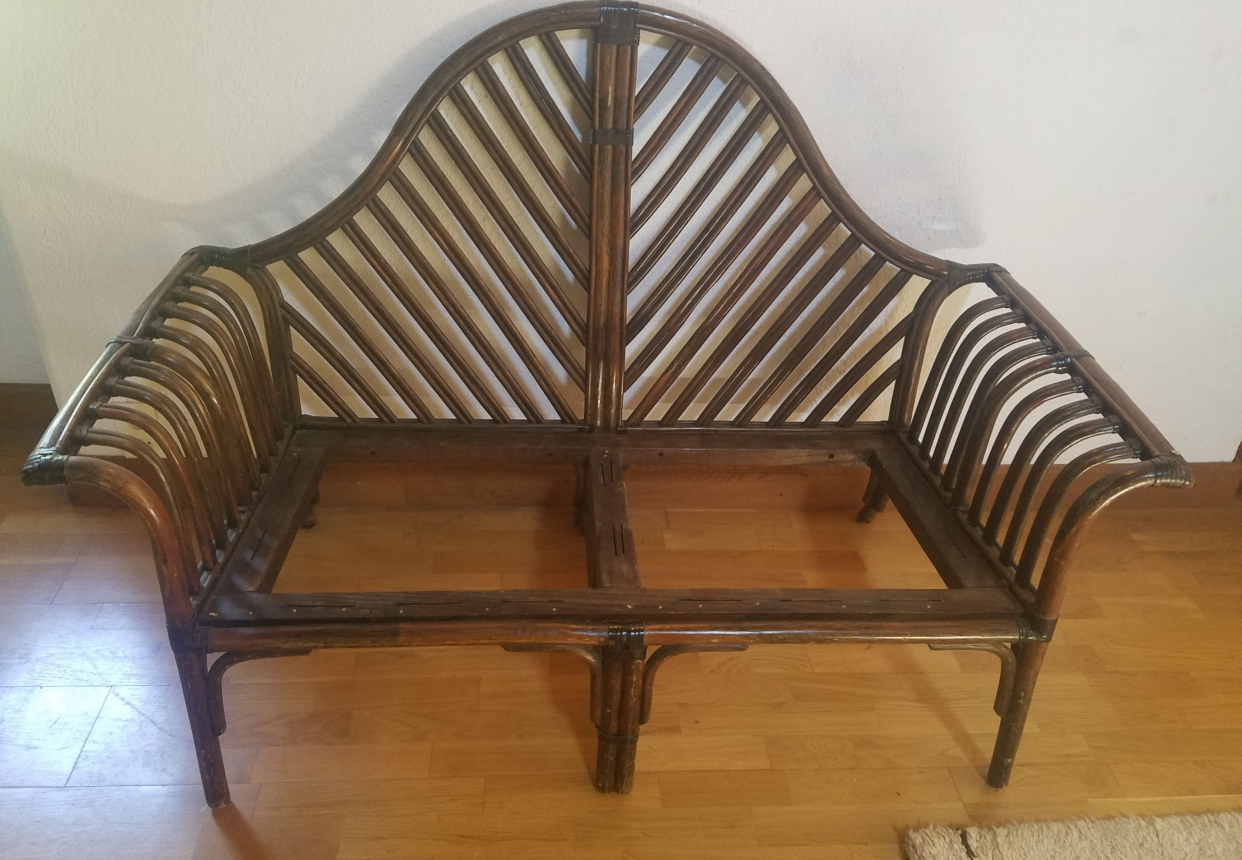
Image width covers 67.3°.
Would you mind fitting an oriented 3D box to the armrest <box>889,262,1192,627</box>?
[{"bbox_3d":[0.647,-0.003,1.543,0.170,0.298,0.667,0,29,-5],"label":"armrest"}]

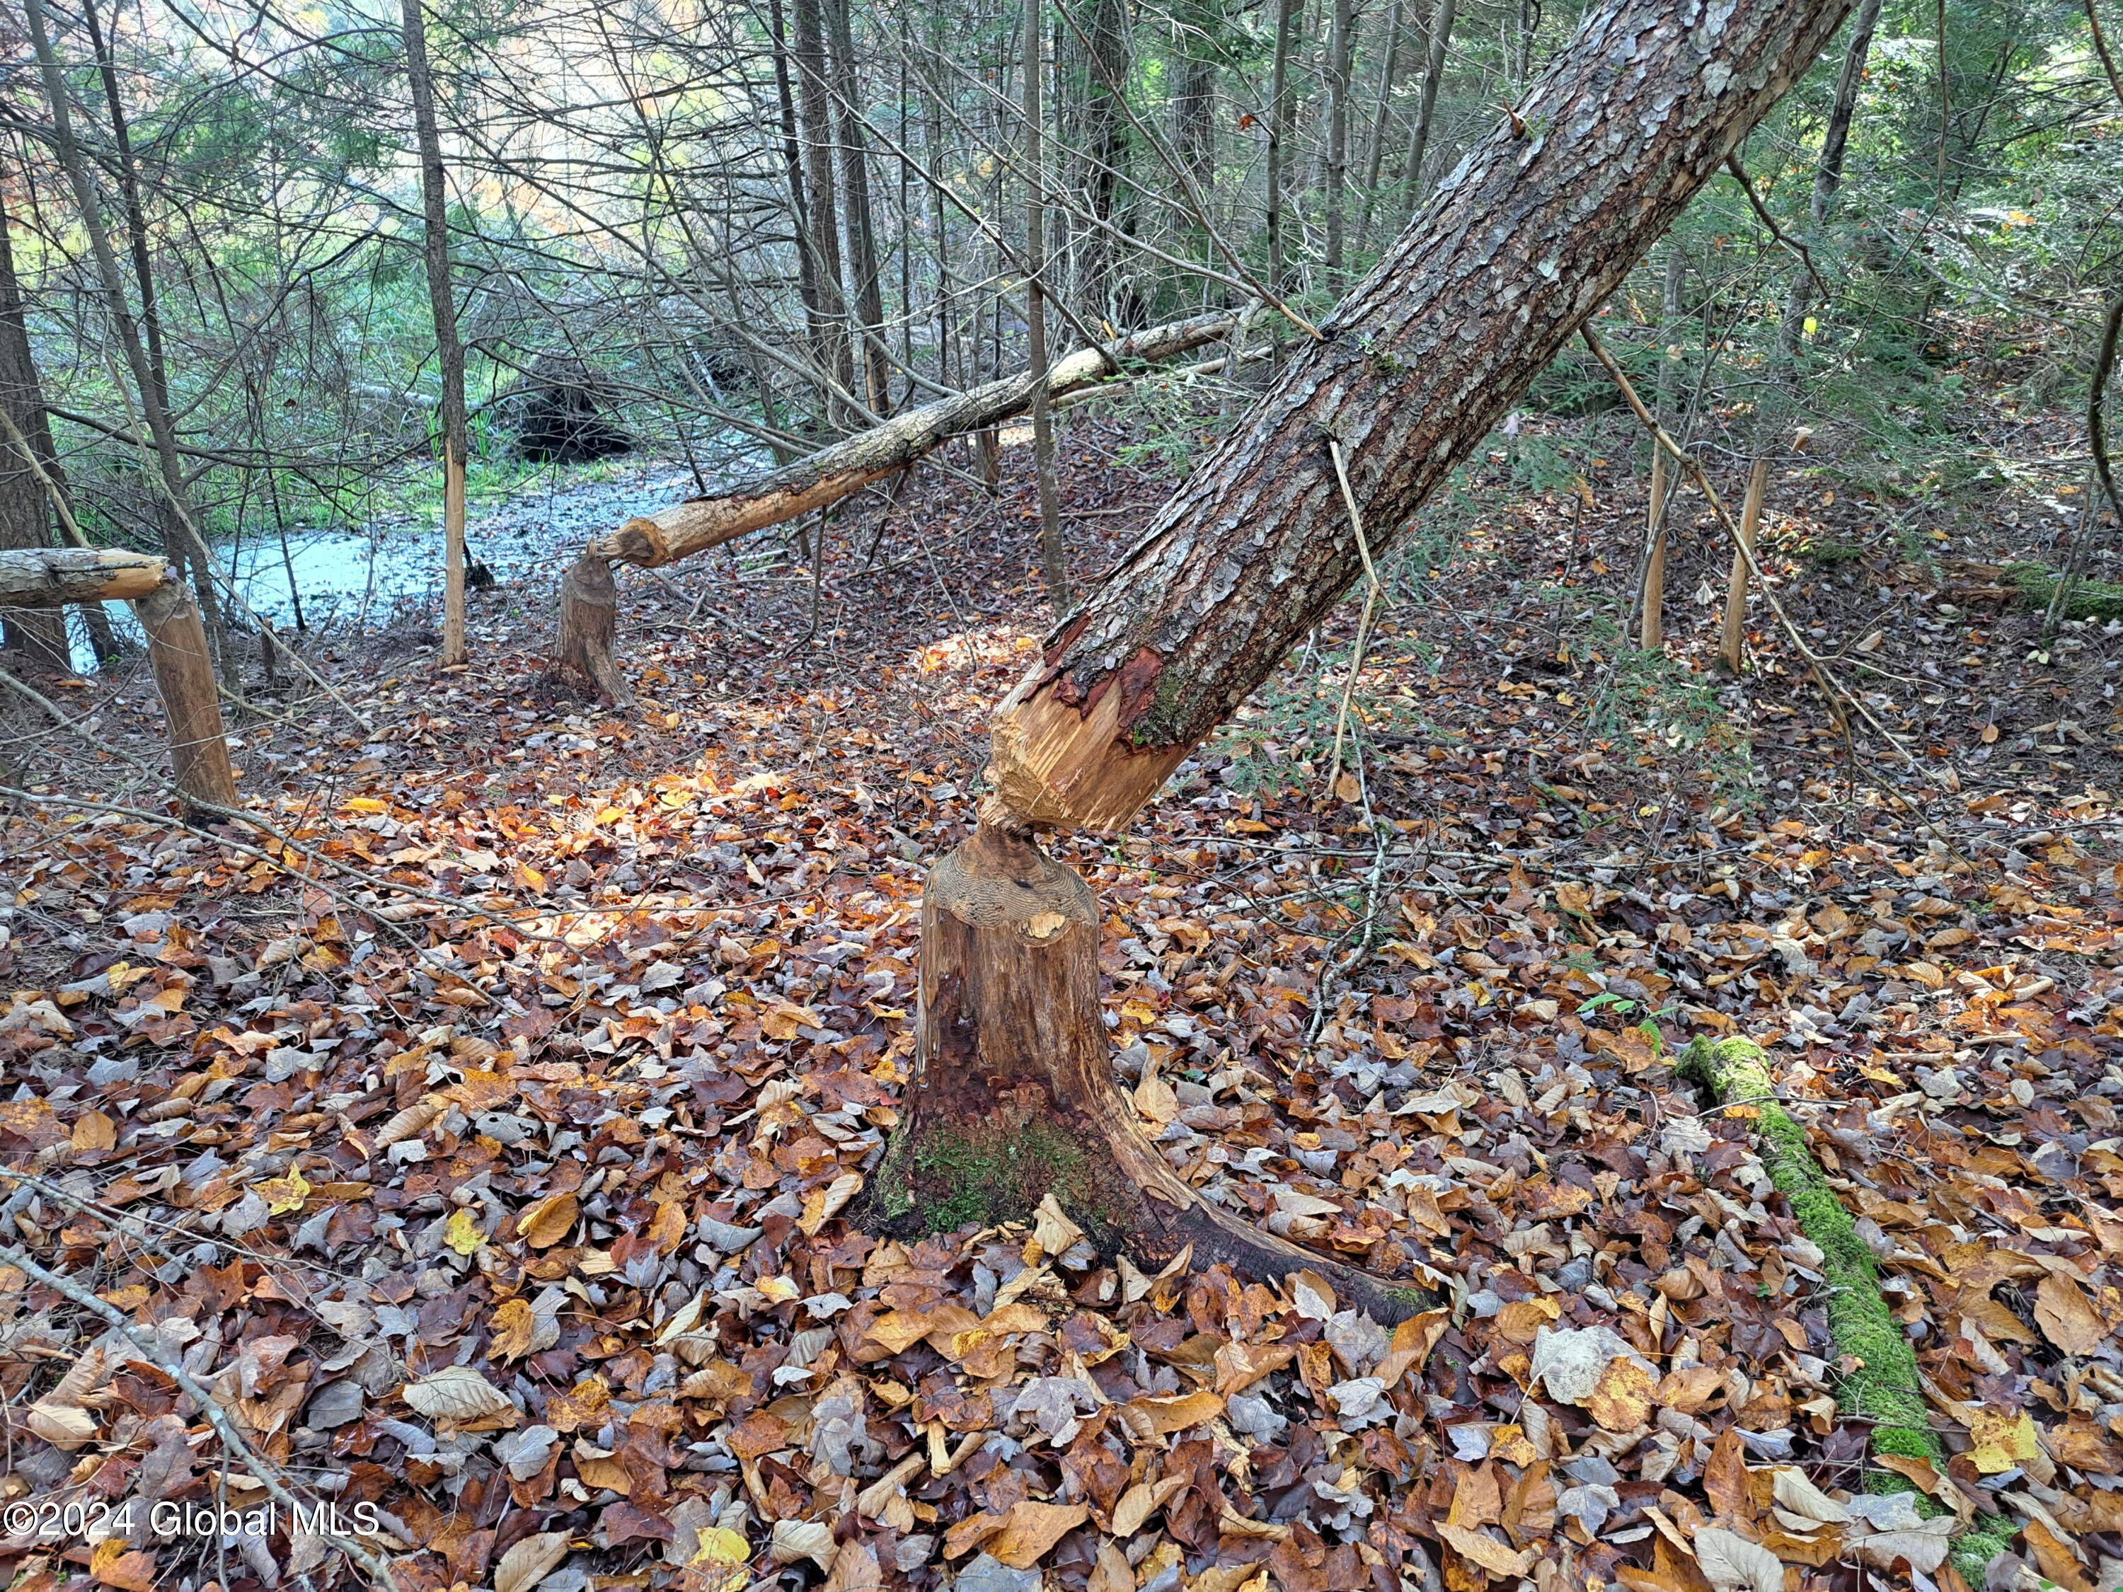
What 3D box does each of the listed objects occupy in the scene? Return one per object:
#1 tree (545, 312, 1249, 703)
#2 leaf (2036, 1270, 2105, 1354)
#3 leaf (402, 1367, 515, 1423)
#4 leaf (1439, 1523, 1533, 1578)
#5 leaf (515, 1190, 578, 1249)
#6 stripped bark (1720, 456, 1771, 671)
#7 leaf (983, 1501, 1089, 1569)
[{"bbox_3d":[-0.521,-1.463,6.690,3.860,1.500,0.360,-13,21,-37],"label":"tree"},{"bbox_3d":[1.380,0.711,2.022,0.073,0.030,0.126,-13,36,8],"label":"leaf"},{"bbox_3d":[-0.764,0.758,1.865,0.119,0.030,0.070,-10,55,-26],"label":"leaf"},{"bbox_3d":[0.462,0.831,1.624,0.108,0.030,0.040,17,38,33],"label":"leaf"},{"bbox_3d":[-0.776,0.647,2.233,0.094,0.035,0.080,-10,44,-24],"label":"leaf"},{"bbox_3d":[2.690,-0.906,5.777,0.083,0.829,0.083,9,19,24],"label":"stripped bark"},{"bbox_3d":[-0.030,0.818,1.657,0.131,0.030,0.065,-26,41,-36],"label":"leaf"}]

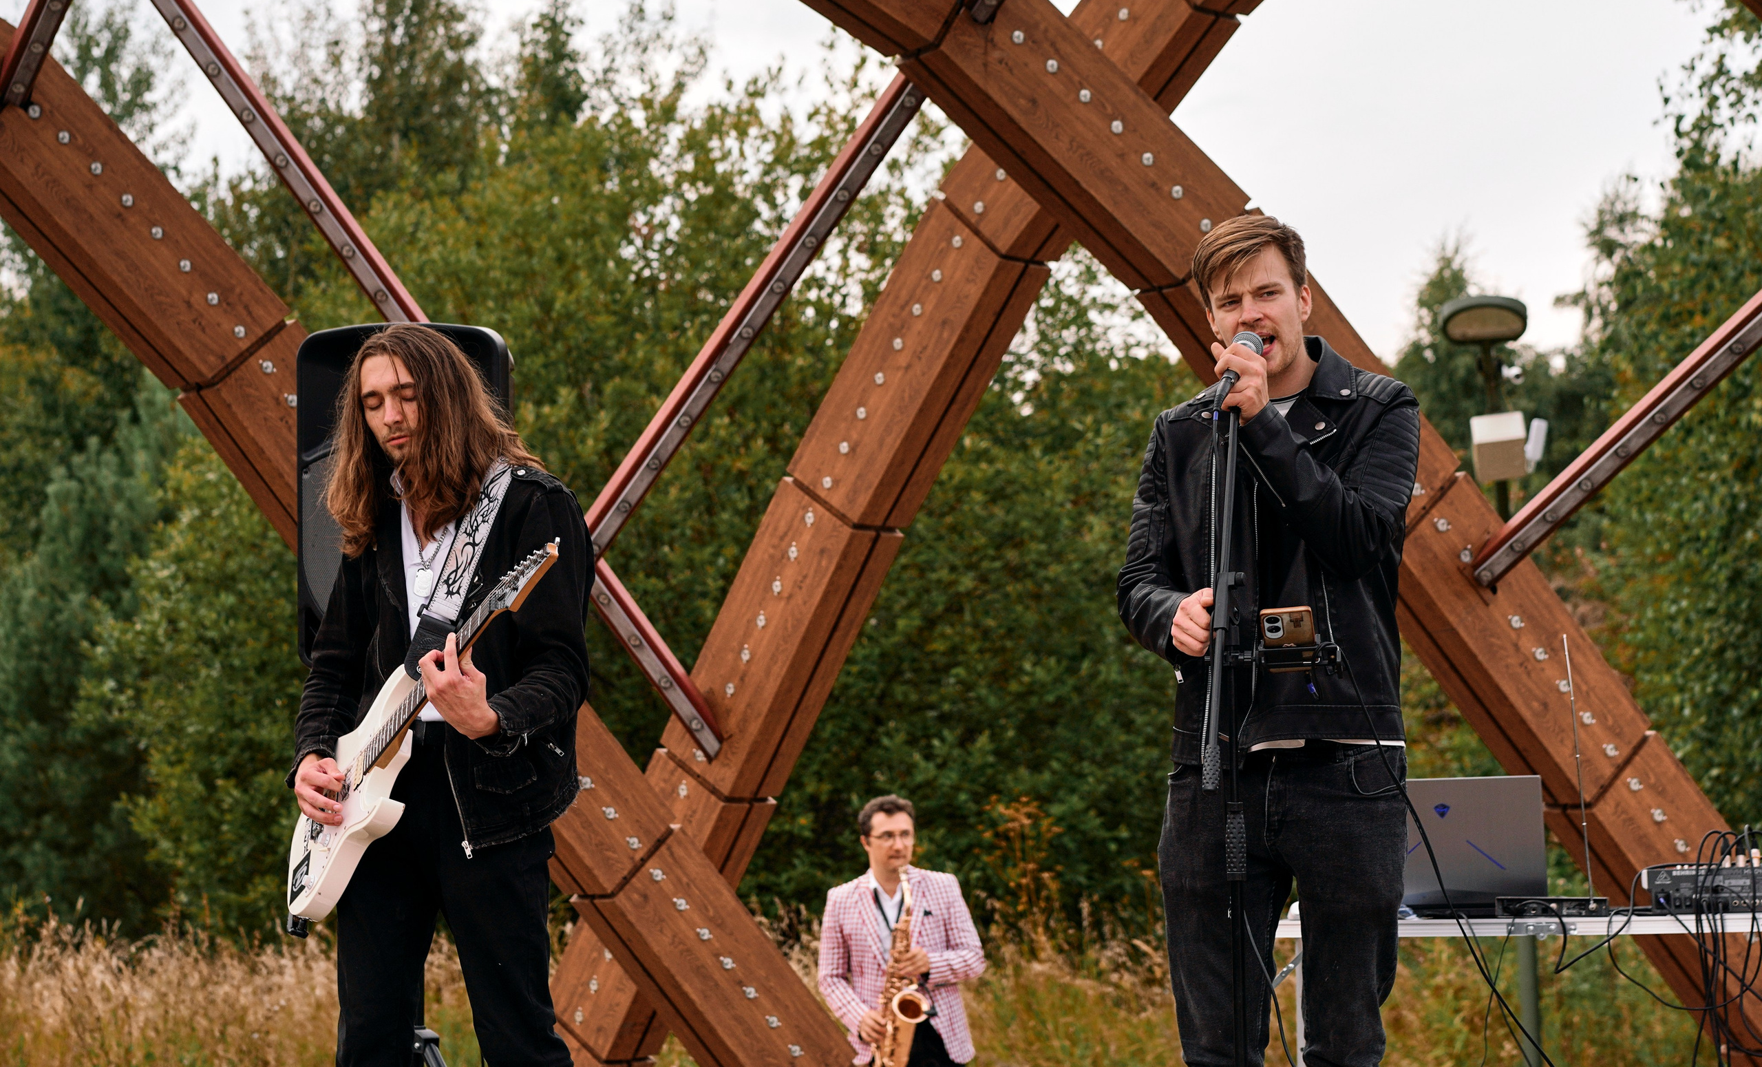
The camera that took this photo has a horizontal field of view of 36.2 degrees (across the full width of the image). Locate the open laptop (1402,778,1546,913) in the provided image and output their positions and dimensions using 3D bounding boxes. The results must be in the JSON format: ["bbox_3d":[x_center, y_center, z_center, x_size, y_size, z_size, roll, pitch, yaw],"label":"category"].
[{"bbox_3d":[1.086,0.601,5.142,0.364,0.256,0.308,-3,-7,16],"label":"open laptop"}]

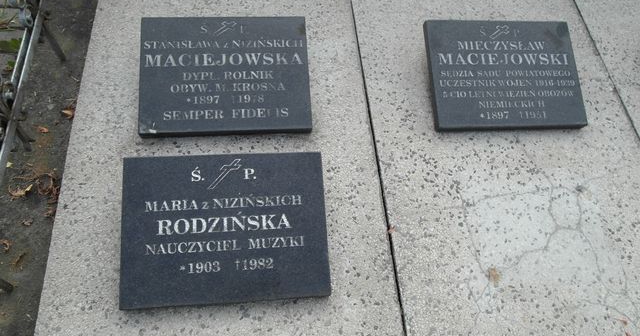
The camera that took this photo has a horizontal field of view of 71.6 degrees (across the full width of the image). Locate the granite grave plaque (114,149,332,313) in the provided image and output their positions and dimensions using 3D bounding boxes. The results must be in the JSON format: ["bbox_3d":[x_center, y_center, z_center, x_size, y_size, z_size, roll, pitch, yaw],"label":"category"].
[{"bbox_3d":[-0.196,0.122,0.939,0.415,0.032,0.303,-2,77,-7],"label":"granite grave plaque"}]

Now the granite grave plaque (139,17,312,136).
[{"bbox_3d":[-0.235,-0.235,1.127,0.415,0.032,0.303,-2,77,-7],"label":"granite grave plaque"}]

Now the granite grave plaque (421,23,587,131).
[{"bbox_3d":[0.500,-0.252,1.209,0.415,0.032,0.303,-2,77,-7],"label":"granite grave plaque"}]

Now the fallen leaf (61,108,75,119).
[{"bbox_3d":[-0.740,-0.159,1.301,0.041,0.015,0.024,19,61,5],"label":"fallen leaf"}]

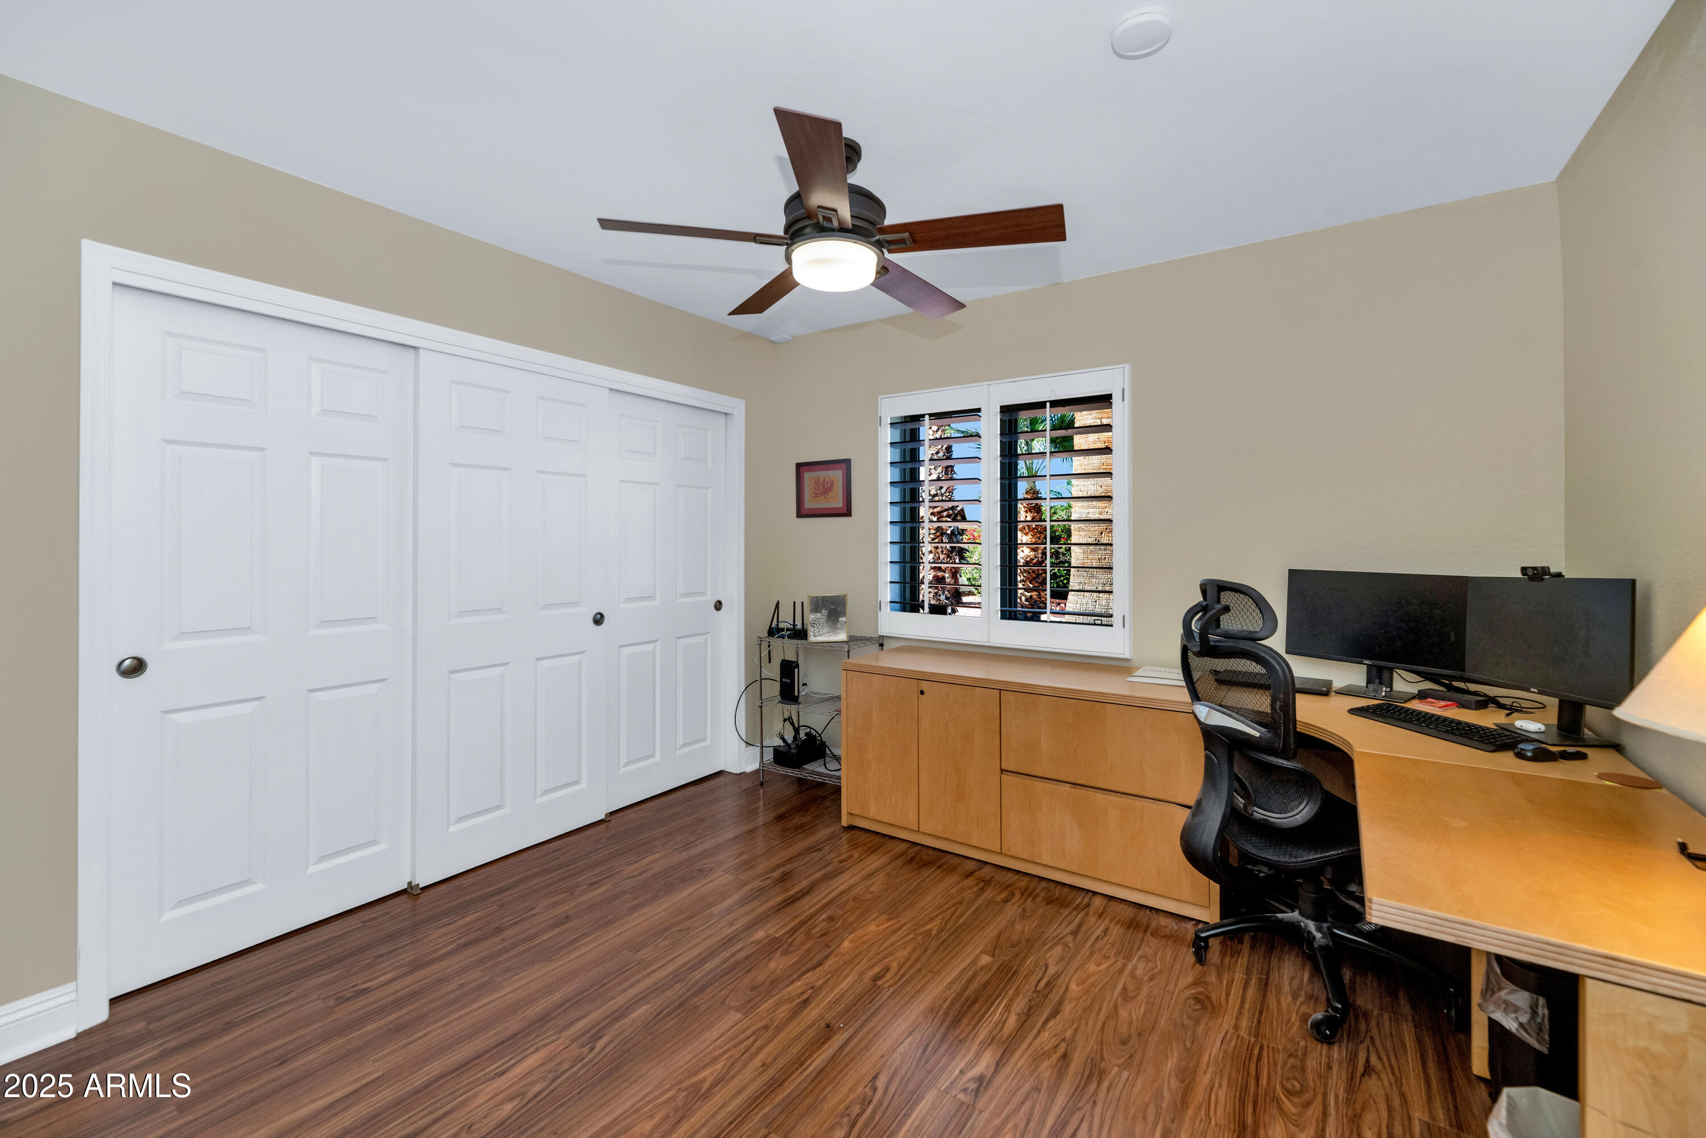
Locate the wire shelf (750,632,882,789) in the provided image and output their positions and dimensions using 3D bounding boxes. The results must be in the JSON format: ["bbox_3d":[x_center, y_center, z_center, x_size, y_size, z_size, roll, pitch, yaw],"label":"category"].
[{"bbox_3d":[-0.164,0.735,3.420,0.570,0.775,0.340,1,2,33],"label":"wire shelf"}]

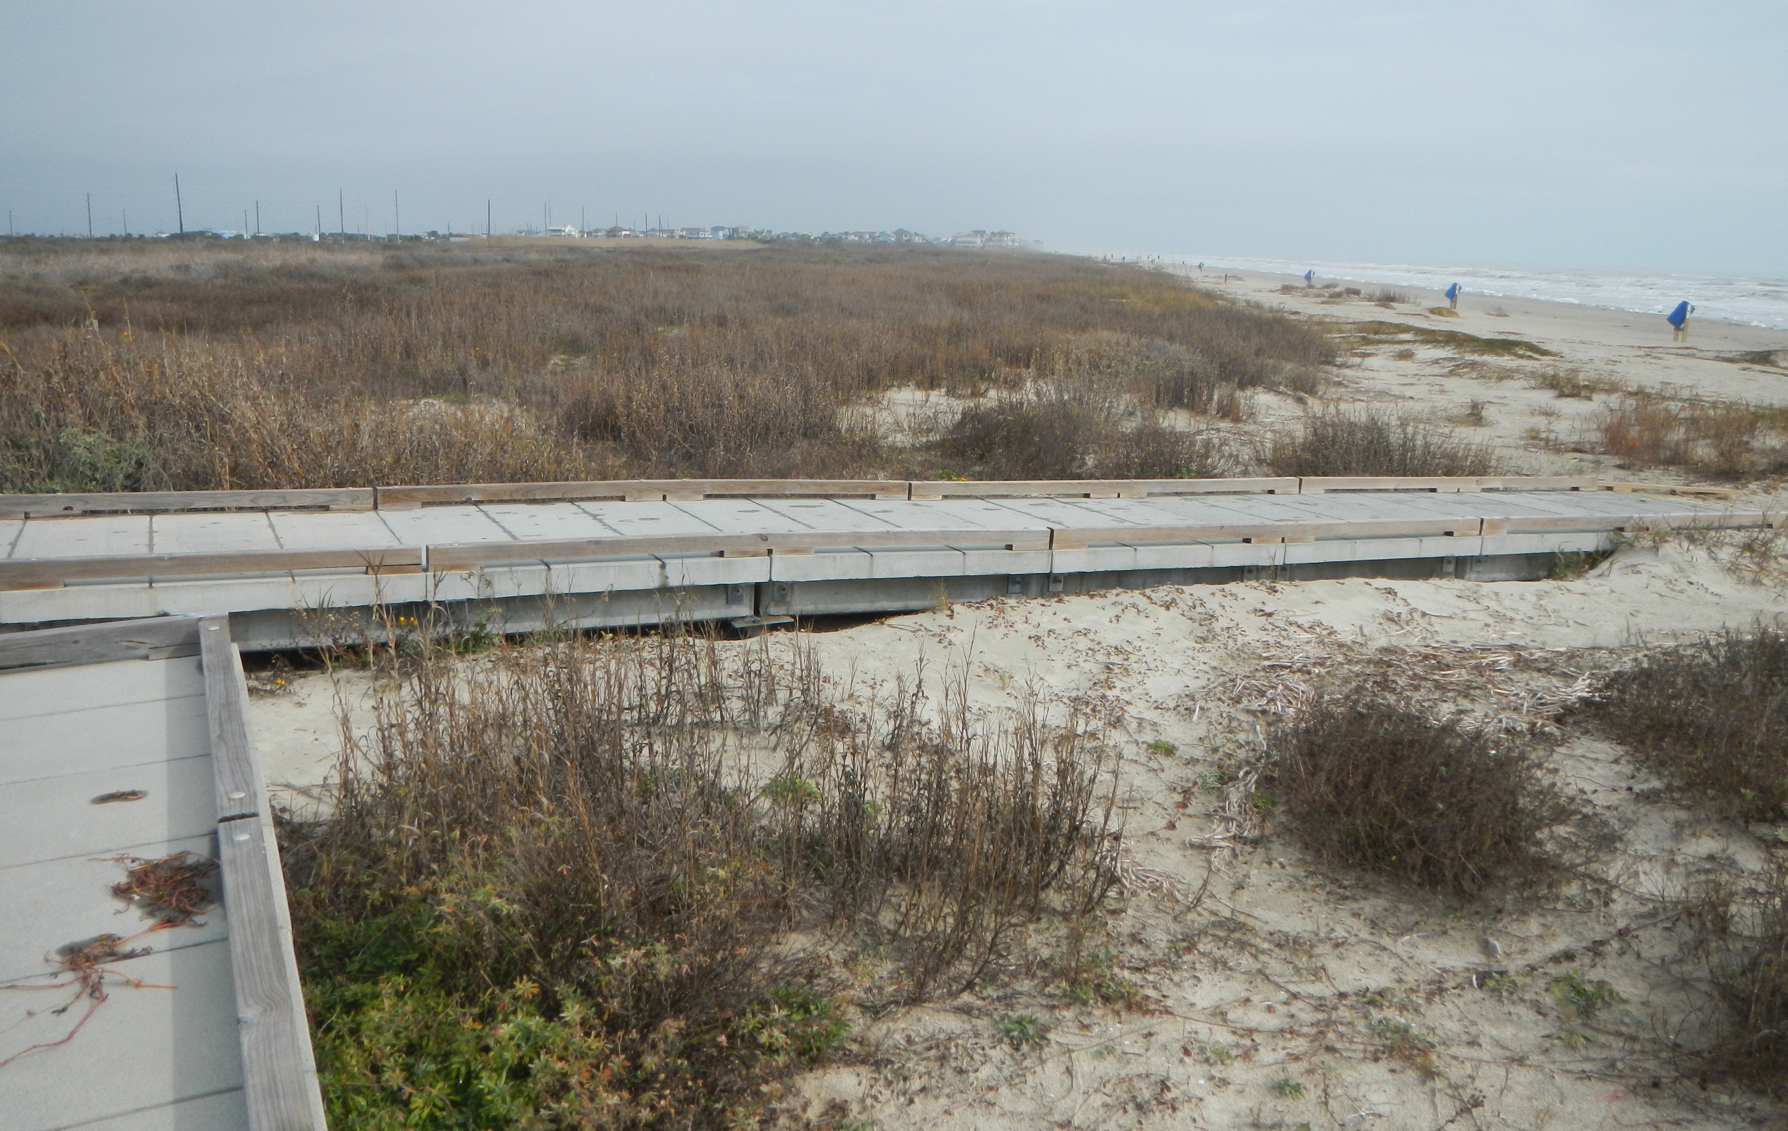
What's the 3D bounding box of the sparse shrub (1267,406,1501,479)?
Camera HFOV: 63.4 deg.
[{"bbox_3d":[4.943,-1.289,14.645,2.350,0.750,1.700,5,13,18],"label":"sparse shrub"}]

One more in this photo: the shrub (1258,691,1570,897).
[{"bbox_3d":[2.091,0.834,5.828,1.220,0.540,1.100,6,13,20],"label":"shrub"}]

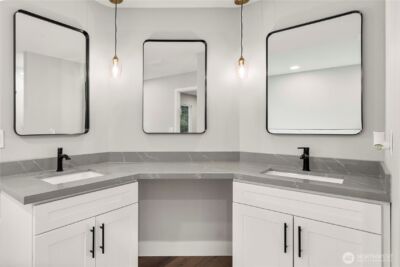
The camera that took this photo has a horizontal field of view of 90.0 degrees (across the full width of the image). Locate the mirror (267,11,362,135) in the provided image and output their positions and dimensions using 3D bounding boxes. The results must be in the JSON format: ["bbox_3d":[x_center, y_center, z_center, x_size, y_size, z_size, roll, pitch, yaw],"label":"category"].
[{"bbox_3d":[0.880,-0.440,1.606,0.663,0.900,0.030,1,1,32],"label":"mirror"}]

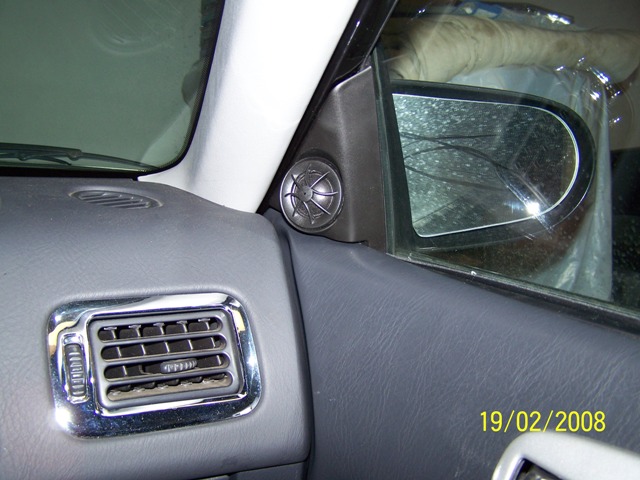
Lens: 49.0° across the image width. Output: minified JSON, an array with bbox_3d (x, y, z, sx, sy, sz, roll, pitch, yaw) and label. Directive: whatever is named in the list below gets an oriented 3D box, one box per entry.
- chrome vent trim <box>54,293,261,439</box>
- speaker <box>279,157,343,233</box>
[{"bbox_3d":[-0.116,0.089,0.502,0.144,0.098,0.025,-1,-26,-27],"label":"chrome vent trim"},{"bbox_3d":[-0.005,-0.037,0.571,0.059,0.059,0.024,6,3,31],"label":"speaker"}]

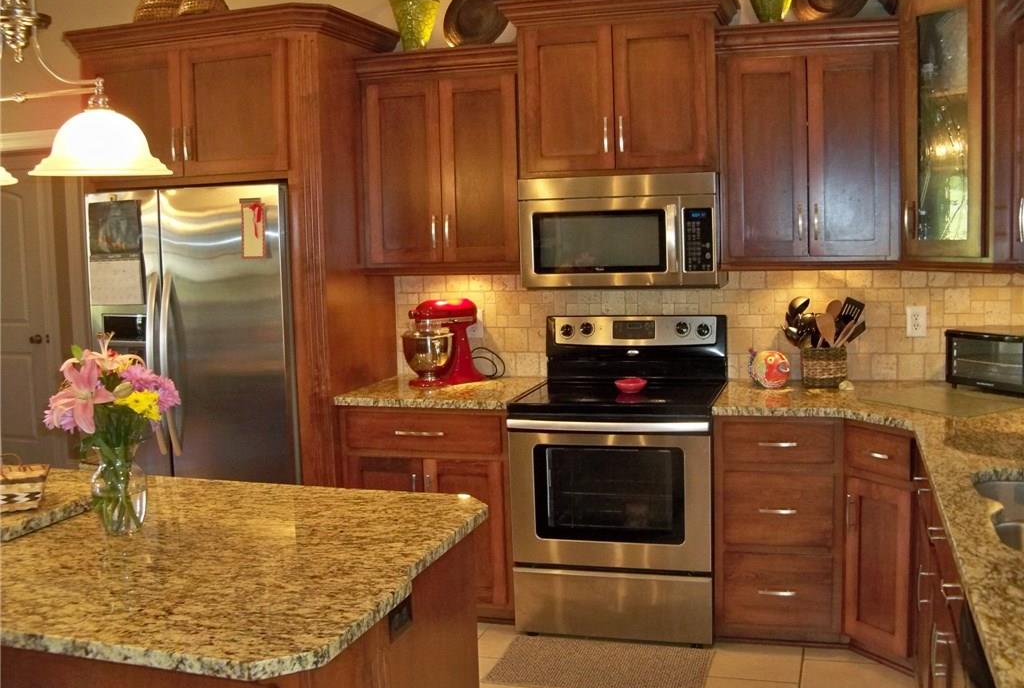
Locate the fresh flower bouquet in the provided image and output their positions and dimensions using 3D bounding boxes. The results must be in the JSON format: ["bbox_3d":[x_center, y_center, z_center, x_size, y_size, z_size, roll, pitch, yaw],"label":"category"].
[{"bbox_3d":[-0.856,0.191,2.228,0.290,0.440,0.265,-4,7,-22],"label":"fresh flower bouquet"}]

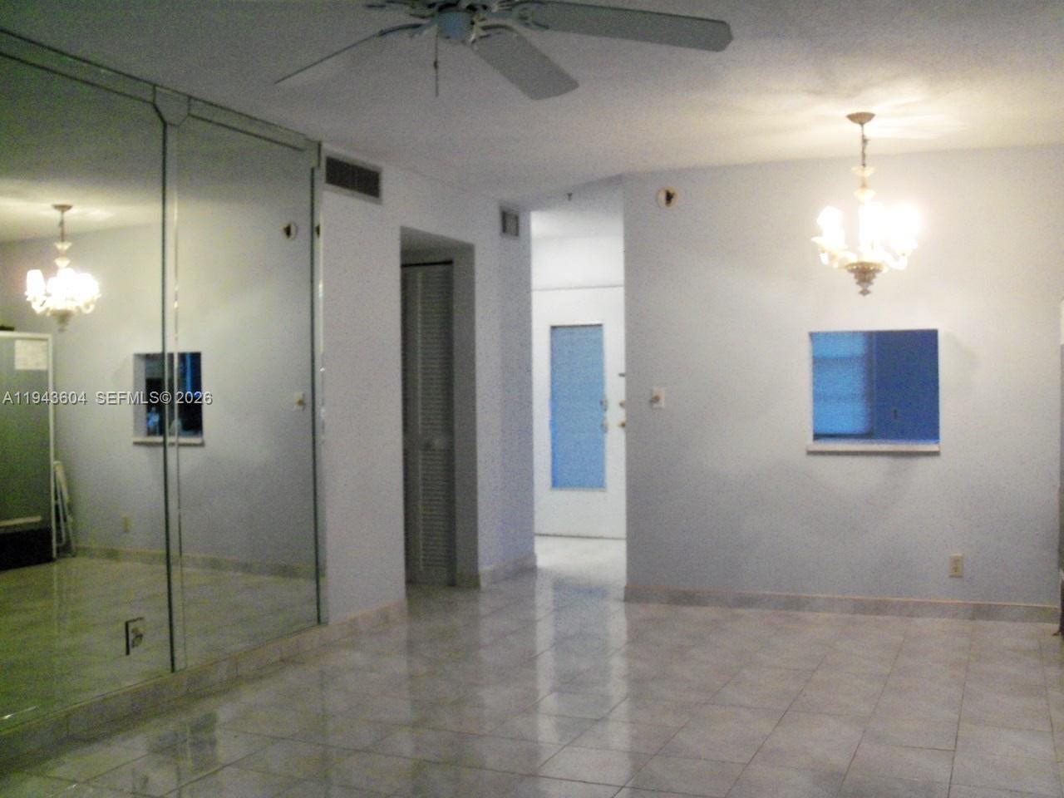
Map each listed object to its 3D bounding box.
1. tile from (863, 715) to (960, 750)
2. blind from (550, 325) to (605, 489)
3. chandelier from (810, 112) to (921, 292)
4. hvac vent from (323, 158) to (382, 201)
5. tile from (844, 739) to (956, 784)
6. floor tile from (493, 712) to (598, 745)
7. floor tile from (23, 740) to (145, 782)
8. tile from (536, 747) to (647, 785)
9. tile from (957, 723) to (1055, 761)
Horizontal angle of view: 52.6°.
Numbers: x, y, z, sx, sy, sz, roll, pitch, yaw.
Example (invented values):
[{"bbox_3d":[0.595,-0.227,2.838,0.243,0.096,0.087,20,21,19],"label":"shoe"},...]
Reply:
[{"bbox_3d":[1.251,1.111,3.546,0.305,0.010,0.305,-1,-1,24],"label":"tile"},{"bbox_3d":[0.383,0.063,9.000,0.475,1.390,0.030,-1,-1,24],"label":"blind"},{"bbox_3d":[1.433,-0.841,4.629,0.460,0.790,0.460,-1,0,24],"label":"chandelier"},{"bbox_3d":[-0.890,-1.100,5.370,0.025,0.180,0.520,-1,-1,24],"label":"hvac vent"},{"bbox_3d":[1.112,1.097,3.249,0.306,0.010,0.306,-1,0,24],"label":"tile"},{"bbox_3d":[0.025,1.136,3.724,0.306,0.010,0.306,-1,0,24],"label":"floor tile"},{"bbox_3d":[-1.395,1.133,3.350,0.305,0.010,0.305,-1,-1,24],"label":"floor tile"},{"bbox_3d":[0.189,1.131,3.321,0.306,0.010,0.306,-1,0,24],"label":"tile"},{"bbox_3d":[1.504,1.086,3.415,0.306,0.010,0.306,-1,0,24],"label":"tile"}]

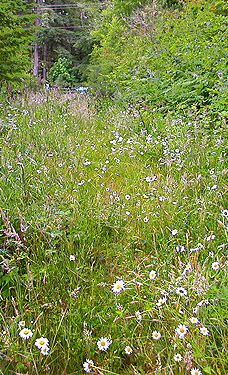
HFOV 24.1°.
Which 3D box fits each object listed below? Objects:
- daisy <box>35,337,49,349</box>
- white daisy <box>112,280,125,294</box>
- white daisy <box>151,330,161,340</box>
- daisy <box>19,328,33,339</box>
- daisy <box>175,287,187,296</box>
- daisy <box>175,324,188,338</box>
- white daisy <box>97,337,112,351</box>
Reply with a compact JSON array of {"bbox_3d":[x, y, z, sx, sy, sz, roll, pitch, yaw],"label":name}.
[{"bbox_3d":[-0.253,0.546,1.880,0.050,0.015,0.050,0,36,-8],"label":"daisy"},{"bbox_3d":[0.019,0.411,2.200,0.053,0.016,0.053,-5,52,7],"label":"white daisy"},{"bbox_3d":[0.161,0.568,2.050,0.036,0.012,0.036,0,50,4],"label":"white daisy"},{"bbox_3d":[-0.315,0.521,1.900,0.050,0.015,0.050,0,35,-9],"label":"daisy"},{"bbox_3d":[0.286,0.445,2.280,0.051,0.015,0.051,7,37,-6],"label":"daisy"},{"bbox_3d":[0.252,0.533,1.980,0.047,0.014,0.047,0,53,7],"label":"daisy"},{"bbox_3d":[-0.035,0.555,1.900,0.048,0.015,0.048,0,56,-1],"label":"white daisy"}]

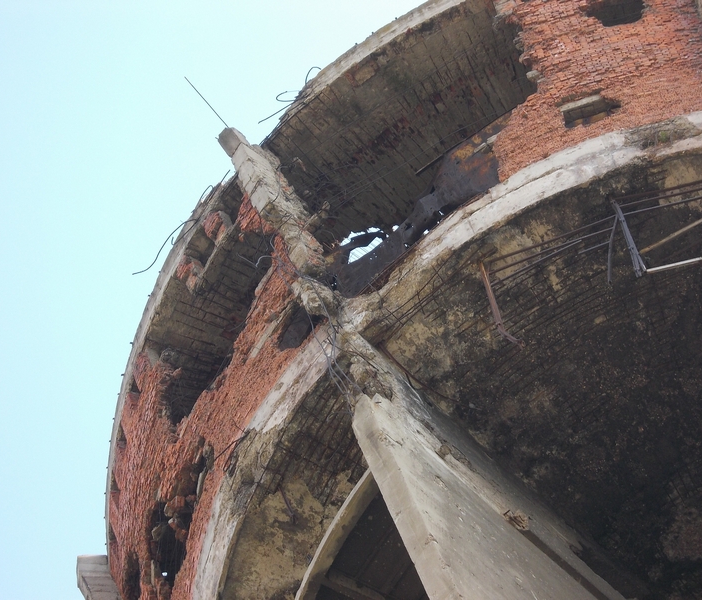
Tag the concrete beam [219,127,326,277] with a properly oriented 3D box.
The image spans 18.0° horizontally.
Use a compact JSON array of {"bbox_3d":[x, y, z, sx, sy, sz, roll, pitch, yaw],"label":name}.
[{"bbox_3d":[-1.537,-1.892,41.517,0.850,6.288,0.400,37,-79,-24],"label":"concrete beam"}]

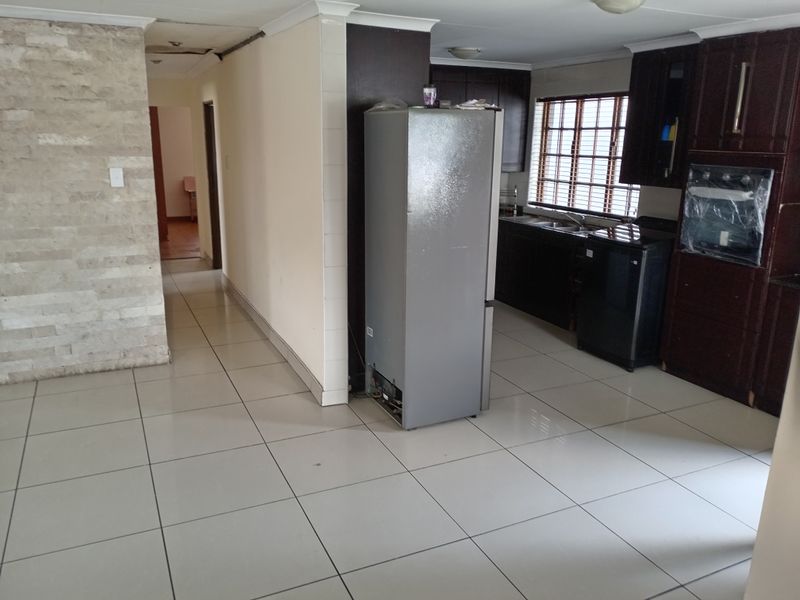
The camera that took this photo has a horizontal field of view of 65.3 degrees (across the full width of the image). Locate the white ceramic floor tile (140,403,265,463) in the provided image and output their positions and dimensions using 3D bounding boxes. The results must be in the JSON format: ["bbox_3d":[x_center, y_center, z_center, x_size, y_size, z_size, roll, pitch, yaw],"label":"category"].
[{"bbox_3d":[-1.154,0.758,3.629,0.600,0.010,0.600,-6,16,-25],"label":"white ceramic floor tile"}]

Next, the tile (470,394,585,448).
[{"bbox_3d":[0.729,0.736,3.863,0.600,0.010,0.600,-6,16,-25],"label":"tile"}]

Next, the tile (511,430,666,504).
[{"bbox_3d":[0.990,0.880,3.337,0.597,0.012,0.597,-6,16,-25],"label":"tile"}]

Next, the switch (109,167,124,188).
[{"bbox_3d":[-1.915,-0.827,4.226,0.077,0.127,0.014,-6,16,-25],"label":"switch"}]

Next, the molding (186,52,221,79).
[{"bbox_3d":[-2.250,-2.620,7.029,0.085,0.088,2.100,-6,16,-25],"label":"molding"}]

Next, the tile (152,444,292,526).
[{"bbox_3d":[-0.896,0.902,3.106,0.600,0.010,0.600,-6,16,-25],"label":"tile"}]

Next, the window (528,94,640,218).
[{"bbox_3d":[1.743,-1.382,5.962,0.100,1.120,1.550,-6,16,-25],"label":"window"}]

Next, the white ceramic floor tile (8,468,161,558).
[{"bbox_3d":[-1.437,0.953,2.853,0.600,0.010,0.600,-6,16,-25],"label":"white ceramic floor tile"}]

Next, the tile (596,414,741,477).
[{"bbox_3d":[1.530,0.823,3.585,0.600,0.010,0.600,-6,16,-25],"label":"tile"}]

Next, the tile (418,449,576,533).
[{"bbox_3d":[0.447,0.933,3.080,0.600,0.012,0.600,-6,16,-25],"label":"tile"}]

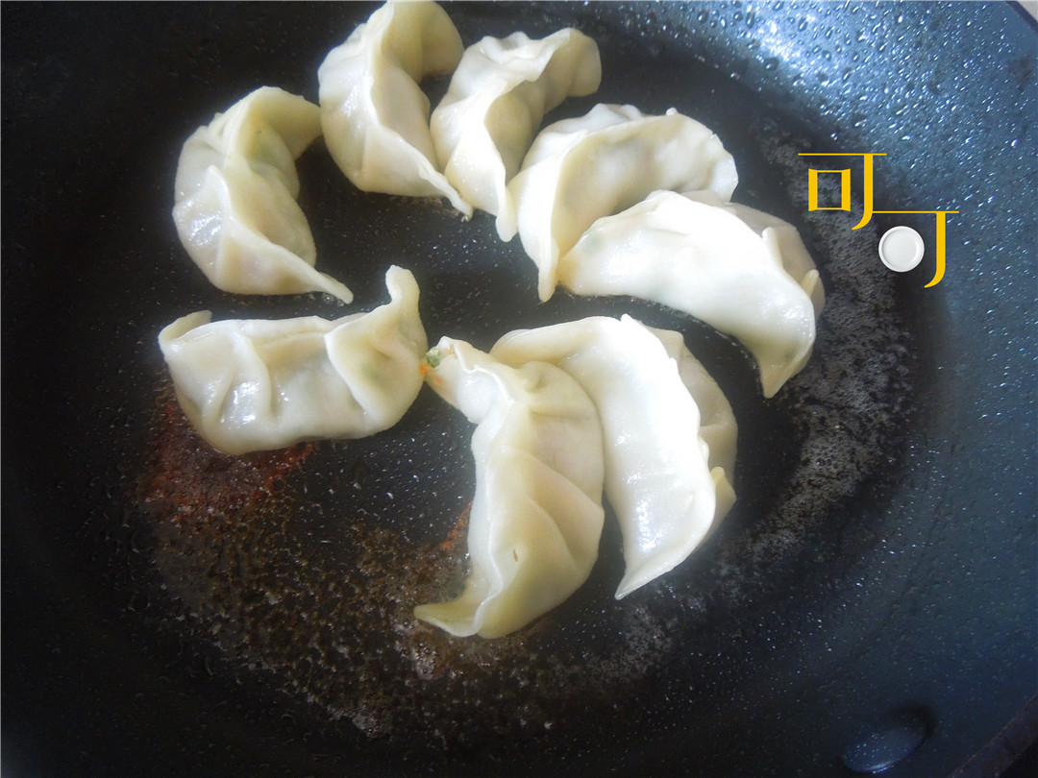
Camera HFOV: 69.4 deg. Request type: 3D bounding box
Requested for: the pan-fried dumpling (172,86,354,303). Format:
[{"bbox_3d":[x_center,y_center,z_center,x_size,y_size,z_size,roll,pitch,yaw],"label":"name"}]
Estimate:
[{"bbox_3d":[-0.079,-0.054,0.223,0.047,0.029,0.069,-11,62,-5],"label":"pan-fried dumpling"}]

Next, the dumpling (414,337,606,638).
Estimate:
[{"bbox_3d":[-0.001,0.019,0.182,0.044,0.029,0.073,1,62,1],"label":"dumpling"}]

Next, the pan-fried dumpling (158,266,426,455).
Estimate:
[{"bbox_3d":[-0.059,-0.006,0.196,0.070,0.029,0.035,-10,62,-5],"label":"pan-fried dumpling"}]

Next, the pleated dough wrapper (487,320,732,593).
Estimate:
[{"bbox_3d":[0.029,0.008,0.187,0.046,0.029,0.070,-23,64,-11],"label":"pleated dough wrapper"}]

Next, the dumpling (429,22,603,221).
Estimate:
[{"bbox_3d":[-0.006,-0.084,0.238,0.039,0.029,0.073,21,64,12],"label":"dumpling"}]

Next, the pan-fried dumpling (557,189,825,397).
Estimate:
[{"bbox_3d":[0.052,-0.035,0.210,0.067,0.029,0.043,31,66,16],"label":"pan-fried dumpling"}]

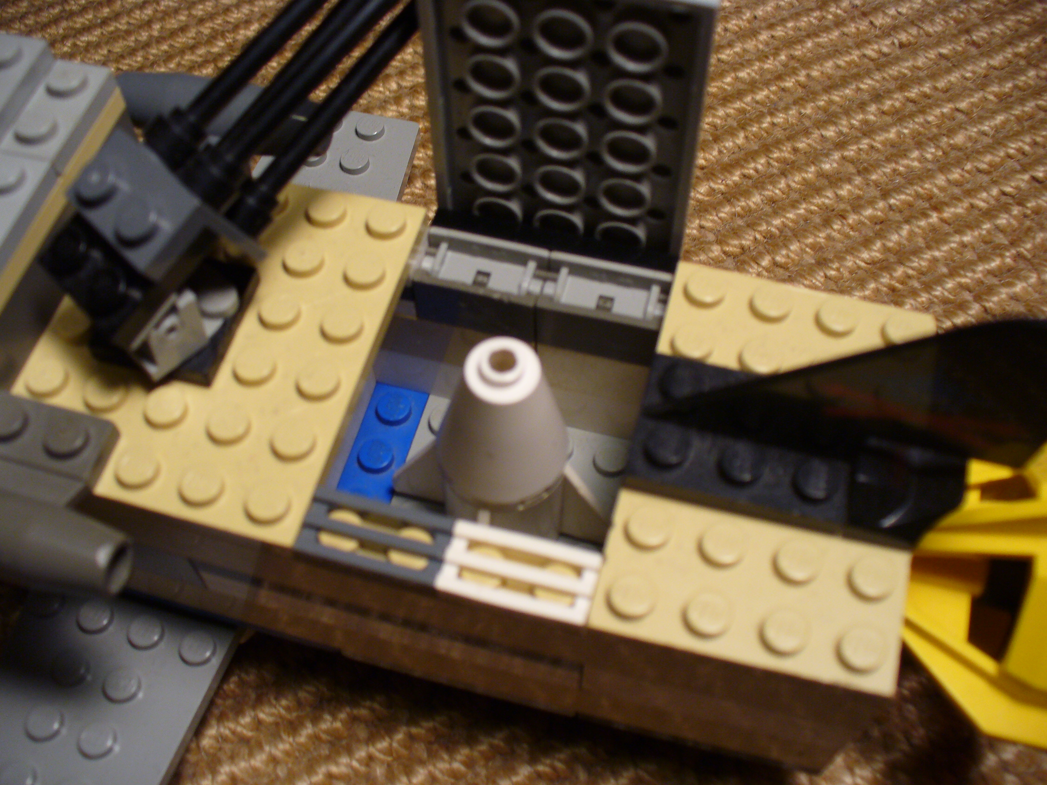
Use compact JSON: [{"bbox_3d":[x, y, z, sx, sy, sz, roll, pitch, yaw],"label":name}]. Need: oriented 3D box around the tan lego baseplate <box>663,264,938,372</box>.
[{"bbox_3d":[0.032,-0.006,0.132,0.032,0.005,0.016,13,60,8],"label":"tan lego baseplate"}]

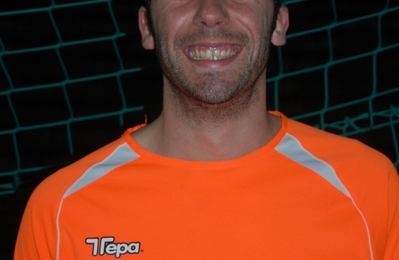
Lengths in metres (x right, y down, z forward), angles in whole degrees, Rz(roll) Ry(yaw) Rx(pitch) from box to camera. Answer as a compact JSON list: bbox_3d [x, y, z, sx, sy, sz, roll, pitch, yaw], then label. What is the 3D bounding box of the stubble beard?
[{"bbox_3d":[0.015,-0.074,1.337,0.146,0.120,0.100,0,-12,2],"label":"stubble beard"}]

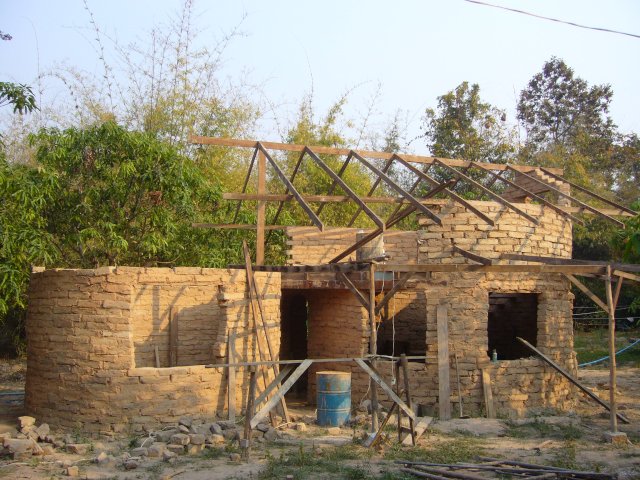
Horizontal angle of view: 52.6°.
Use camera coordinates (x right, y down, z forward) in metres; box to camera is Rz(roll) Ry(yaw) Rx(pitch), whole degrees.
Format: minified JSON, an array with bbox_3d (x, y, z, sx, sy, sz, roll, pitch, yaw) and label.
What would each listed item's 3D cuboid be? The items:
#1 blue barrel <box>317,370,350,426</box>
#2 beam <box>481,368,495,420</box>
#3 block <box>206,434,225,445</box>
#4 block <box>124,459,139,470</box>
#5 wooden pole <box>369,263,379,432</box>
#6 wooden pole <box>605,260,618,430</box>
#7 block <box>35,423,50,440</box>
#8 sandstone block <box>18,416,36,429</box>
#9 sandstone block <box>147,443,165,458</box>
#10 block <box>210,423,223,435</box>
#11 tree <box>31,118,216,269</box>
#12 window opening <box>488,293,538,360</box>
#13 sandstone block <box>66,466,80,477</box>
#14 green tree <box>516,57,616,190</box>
[{"bbox_3d":[0.237,2.704,10.970,0.585,0.880,0.585,0,-6,0],"label":"blue barrel"},{"bbox_3d":[3.005,2.747,11.578,0.125,0.863,0.050,-3,-15,5],"label":"beam"},{"bbox_3d":[-1.503,2.883,9.350,0.230,0.135,0.200,1,-7,-8],"label":"block"},{"bbox_3d":[-2.329,2.790,8.060,0.165,0.110,0.140,1,-6,-6],"label":"block"},{"bbox_3d":[0.868,1.726,10.470,0.090,2.699,0.090,0,-7,0],"label":"wooden pole"},{"bbox_3d":[4.415,1.628,9.808,0.090,2.491,0.090,1,-7,0],"label":"wooden pole"},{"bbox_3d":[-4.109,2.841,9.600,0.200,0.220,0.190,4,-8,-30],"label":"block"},{"bbox_3d":[-4.475,2.792,9.900,0.210,0.165,0.200,6,-9,-38],"label":"sandstone block"},{"bbox_3d":[-2.184,2.833,8.682,0.215,0.150,0.180,1,-6,-6],"label":"sandstone block"},{"bbox_3d":[-1.615,2.942,10.100,0.190,0.170,0.180,1,-7,-11],"label":"block"},{"bbox_3d":[-5.341,0.336,17.050,5.600,7.090,5.200,0,-7,0],"label":"tree"},{"bbox_3d":[3.529,1.577,11.800,1.040,1.220,0.260,2,-6,-15],"label":"window opening"},{"bbox_3d":[-2.860,2.685,7.500,0.125,0.105,0.130,4,-8,-28],"label":"sandstone block"},{"bbox_3d":[11.007,-1.669,28.346,5.000,13.200,5.000,-2,-6,22],"label":"green tree"}]

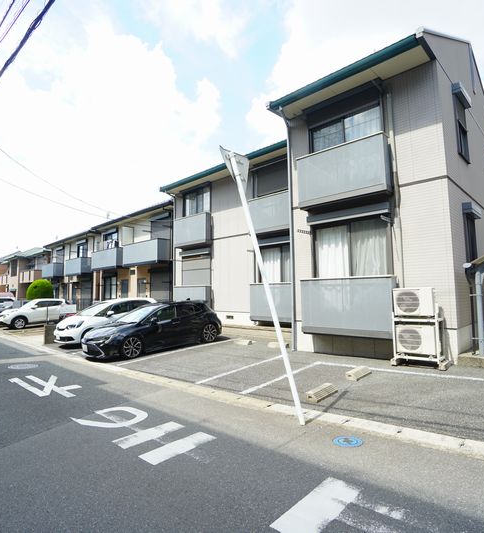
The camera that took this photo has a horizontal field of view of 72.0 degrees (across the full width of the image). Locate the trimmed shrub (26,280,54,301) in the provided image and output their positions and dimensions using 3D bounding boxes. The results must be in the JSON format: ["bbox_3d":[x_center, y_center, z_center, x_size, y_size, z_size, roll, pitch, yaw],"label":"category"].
[{"bbox_3d":[-14.442,2.419,23.792,1.950,3.130,1.950,-6,-7,44],"label":"trimmed shrub"}]

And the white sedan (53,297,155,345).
[{"bbox_3d":[-4.820,1.960,12.500,1.700,1.520,4.000,-6,-6,40],"label":"white sedan"}]

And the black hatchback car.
[{"bbox_3d":[-2.640,1.850,10.480,4.370,1.460,1.790,2,-6,-44],"label":"black hatchback car"}]

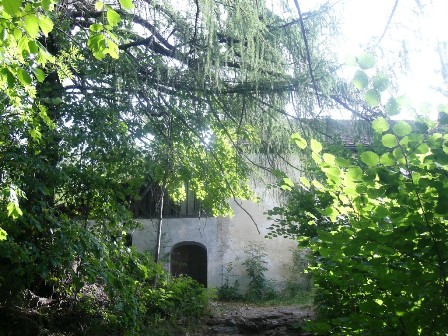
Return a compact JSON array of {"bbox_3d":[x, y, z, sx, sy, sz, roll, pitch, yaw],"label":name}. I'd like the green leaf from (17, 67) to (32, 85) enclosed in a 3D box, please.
[{"bbox_3d":[-0.891,-0.412,2.200,0.050,0.088,0.025,-33,-6,-9],"label":"green leaf"}]

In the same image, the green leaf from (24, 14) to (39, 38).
[{"bbox_3d":[-0.861,-0.633,2.200,0.063,0.107,0.030,2,-8,-15],"label":"green leaf"}]

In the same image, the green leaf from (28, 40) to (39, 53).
[{"bbox_3d":[-0.852,-0.542,2.200,0.042,0.056,0.022,-10,-6,-14],"label":"green leaf"}]

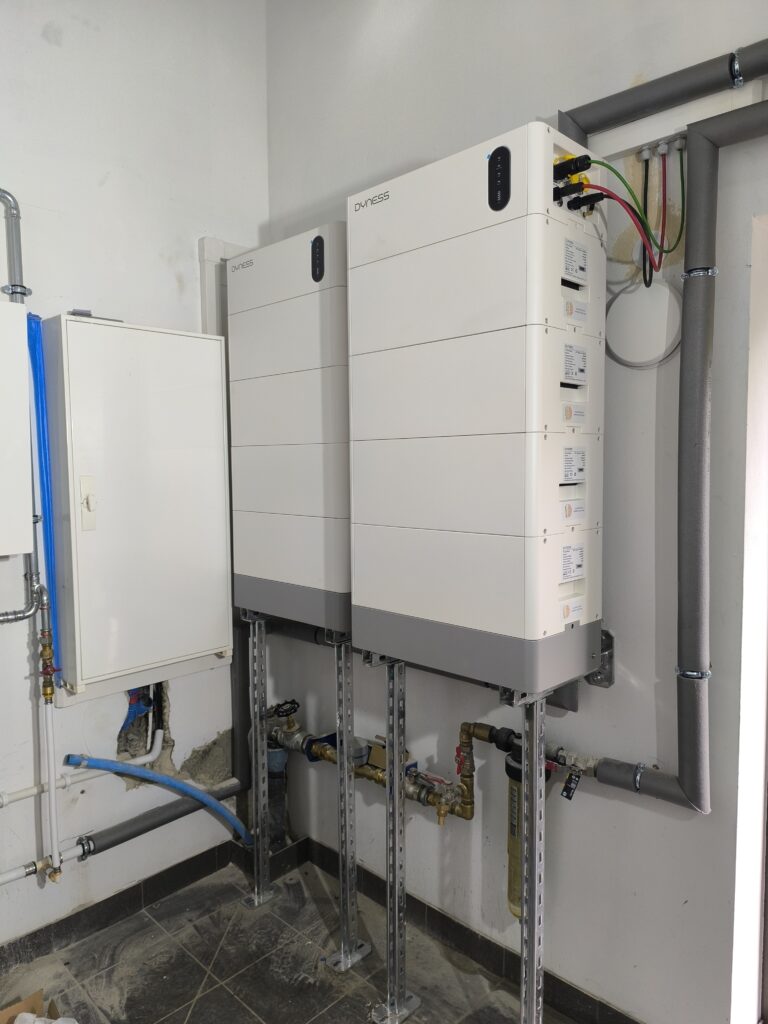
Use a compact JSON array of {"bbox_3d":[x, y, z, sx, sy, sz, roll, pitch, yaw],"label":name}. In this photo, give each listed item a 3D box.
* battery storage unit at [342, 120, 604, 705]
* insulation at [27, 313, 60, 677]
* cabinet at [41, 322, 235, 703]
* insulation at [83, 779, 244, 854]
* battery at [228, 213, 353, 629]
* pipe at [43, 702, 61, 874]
[{"bbox_3d":[0.210,-0.219,1.715,0.589,1.183,0.291,3,6,44],"label":"battery storage unit"},{"bbox_3d":[-1.032,-0.020,2.079,0.042,1.130,0.045,3,6,44],"label":"insulation"},{"bbox_3d":[-0.799,-0.024,2.279,0.155,1.147,0.551,3,6,44],"label":"cabinet"},{"bbox_3d":[-0.753,1.061,2.421,0.060,0.060,0.580,3,6,44],"label":"insulation"},{"bbox_3d":[-0.227,-0.253,2.253,0.589,1.183,0.291,3,6,44],"label":"battery"},{"bbox_3d":[-1.020,0.849,2.094,0.022,0.535,0.022,3,6,44],"label":"pipe"}]

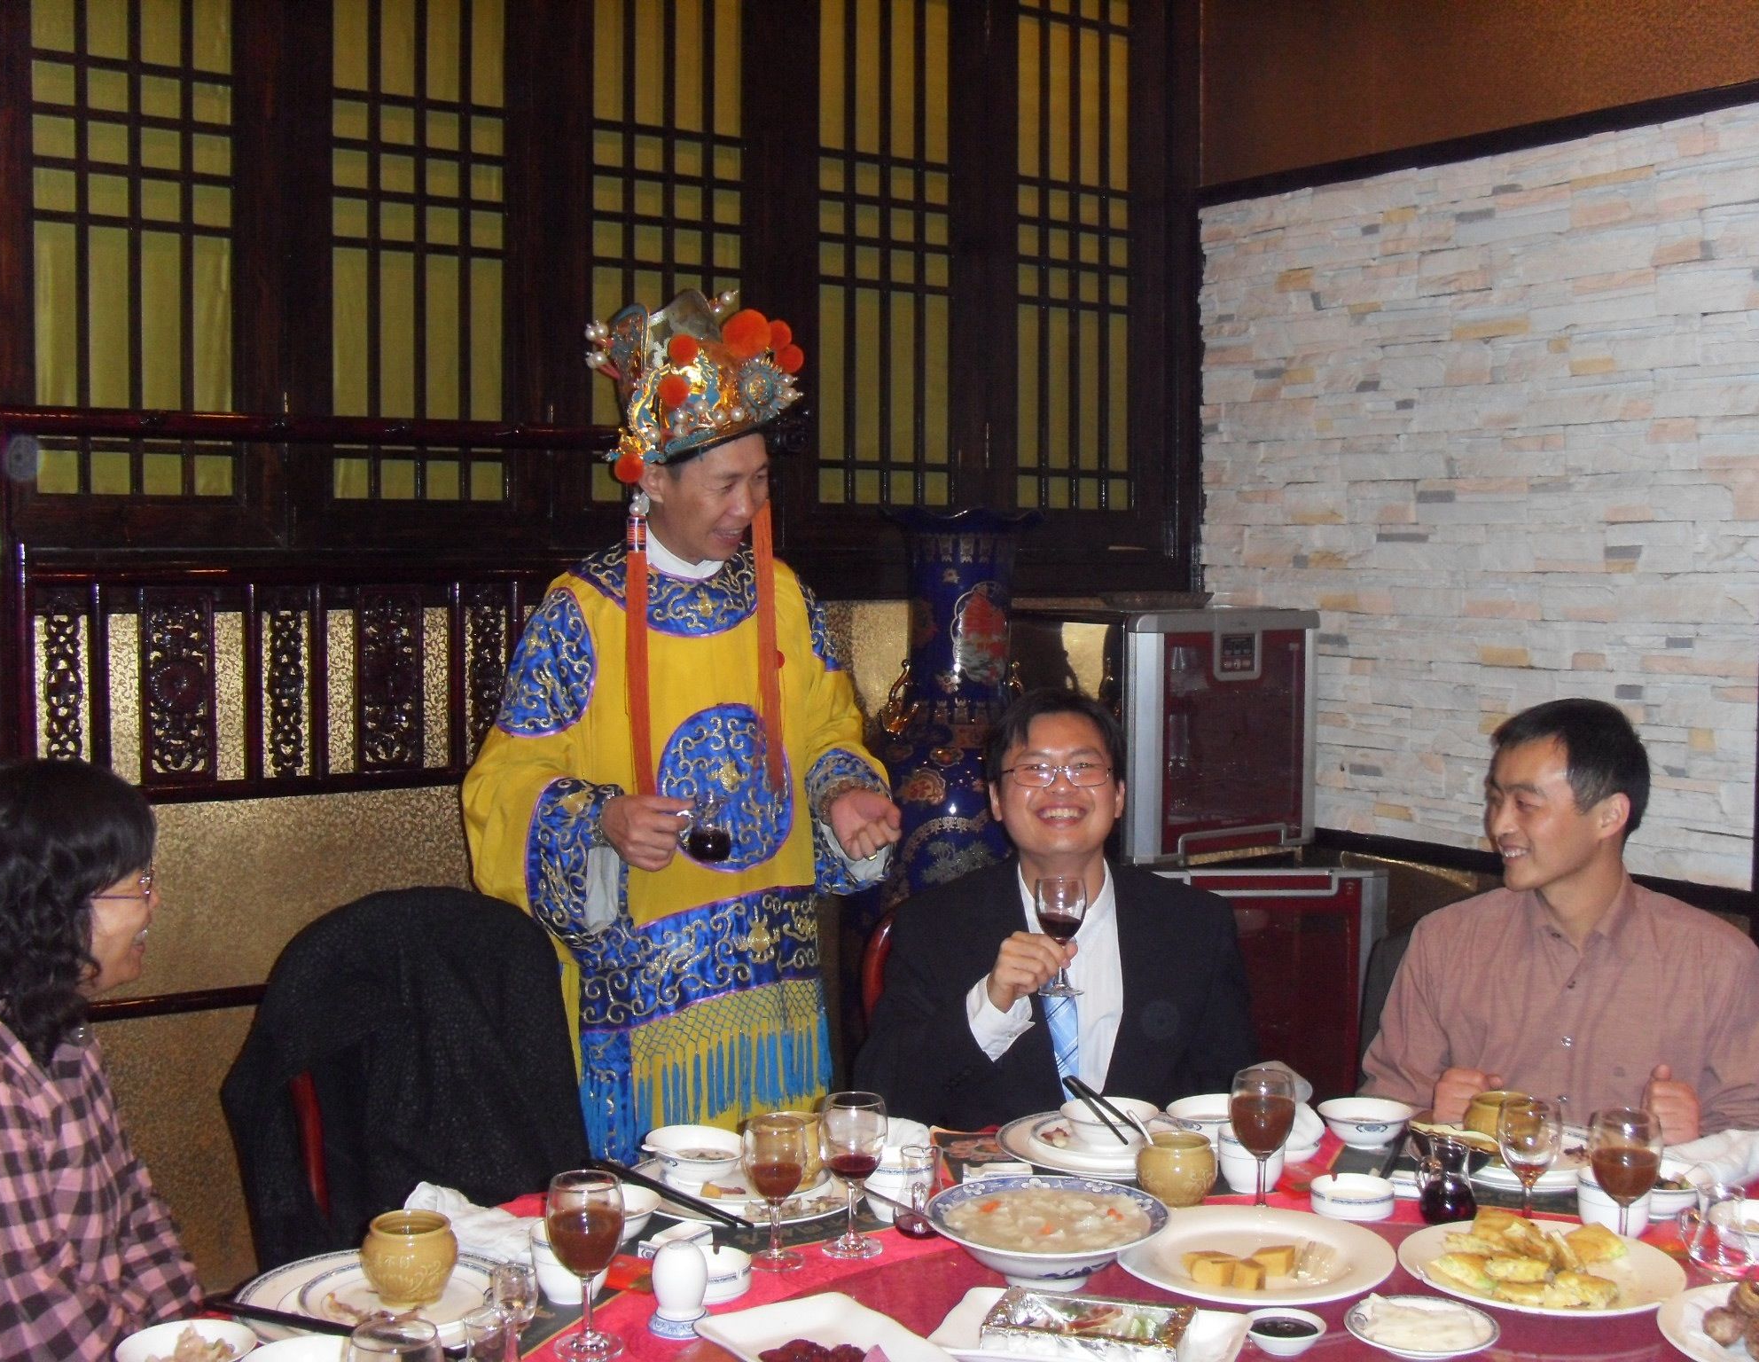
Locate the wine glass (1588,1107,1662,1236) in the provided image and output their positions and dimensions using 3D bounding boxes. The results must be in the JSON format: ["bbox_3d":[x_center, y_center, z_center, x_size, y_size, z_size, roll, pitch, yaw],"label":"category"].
[{"bbox_3d":[0.742,0.521,2.033,0.072,0.161,0.072,0,5,0],"label":"wine glass"}]

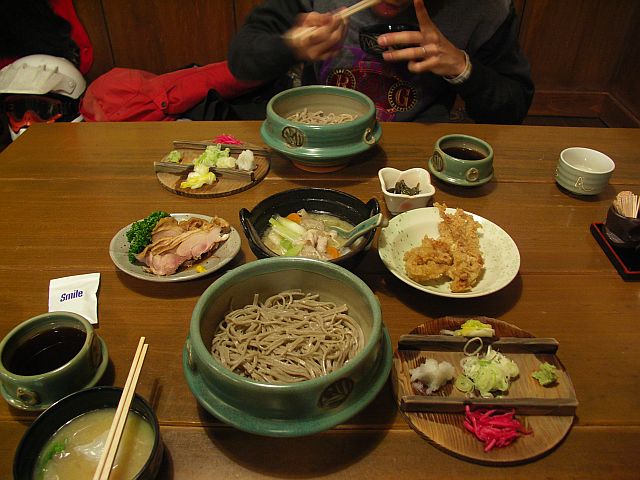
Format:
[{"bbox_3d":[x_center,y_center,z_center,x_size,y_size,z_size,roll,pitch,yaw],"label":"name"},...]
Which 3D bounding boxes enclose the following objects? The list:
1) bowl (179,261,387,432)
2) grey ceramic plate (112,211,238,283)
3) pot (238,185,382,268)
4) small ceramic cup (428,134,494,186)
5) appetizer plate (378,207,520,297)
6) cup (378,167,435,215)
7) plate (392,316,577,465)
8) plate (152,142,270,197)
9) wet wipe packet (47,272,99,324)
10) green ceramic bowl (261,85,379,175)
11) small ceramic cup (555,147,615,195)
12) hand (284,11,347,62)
[{"bbox_3d":[-0.030,0.107,0.523,0.207,0.098,0.207,0,37,0],"label":"bowl"},{"bbox_3d":[-0.191,0.016,0.692,0.171,0.034,0.148,5,39,6],"label":"grey ceramic plate"},{"bbox_3d":[-0.009,-0.004,0.686,0.184,0.076,0.166,-4,39,-6],"label":"pot"},{"bbox_3d":[0.237,-0.130,0.866,0.106,0.054,0.106,1,38,0],"label":"small ceramic cup"},{"bbox_3d":[0.168,0.022,0.689,0.181,0.033,0.181,1,37,0],"label":"appetizer plate"},{"bbox_3d":[0.132,-0.072,0.802,0.075,0.045,0.075,-1,38,-3],"label":"cup"},{"bbox_3d":[0.168,0.140,0.536,0.185,0.033,0.185,0,37,0],"label":"plate"},{"bbox_3d":[-0.180,-0.128,0.876,0.188,0.032,0.186,0,38,0],"label":"plate"},{"bbox_3d":[-0.305,0.073,0.637,0.061,0.008,0.090,-9,38,-12],"label":"wet wipe packet"},{"bbox_3d":[0.004,-0.189,0.909,0.207,0.098,0.207,0,37,0],"label":"green ceramic bowl"},{"bbox_3d":[0.431,-0.109,0.849,0.082,0.052,0.082,1,37,0],"label":"small ceramic cup"},{"bbox_3d":[-0.008,-0.379,0.965,0.108,0.090,0.085,20,42,23],"label":"hand"}]

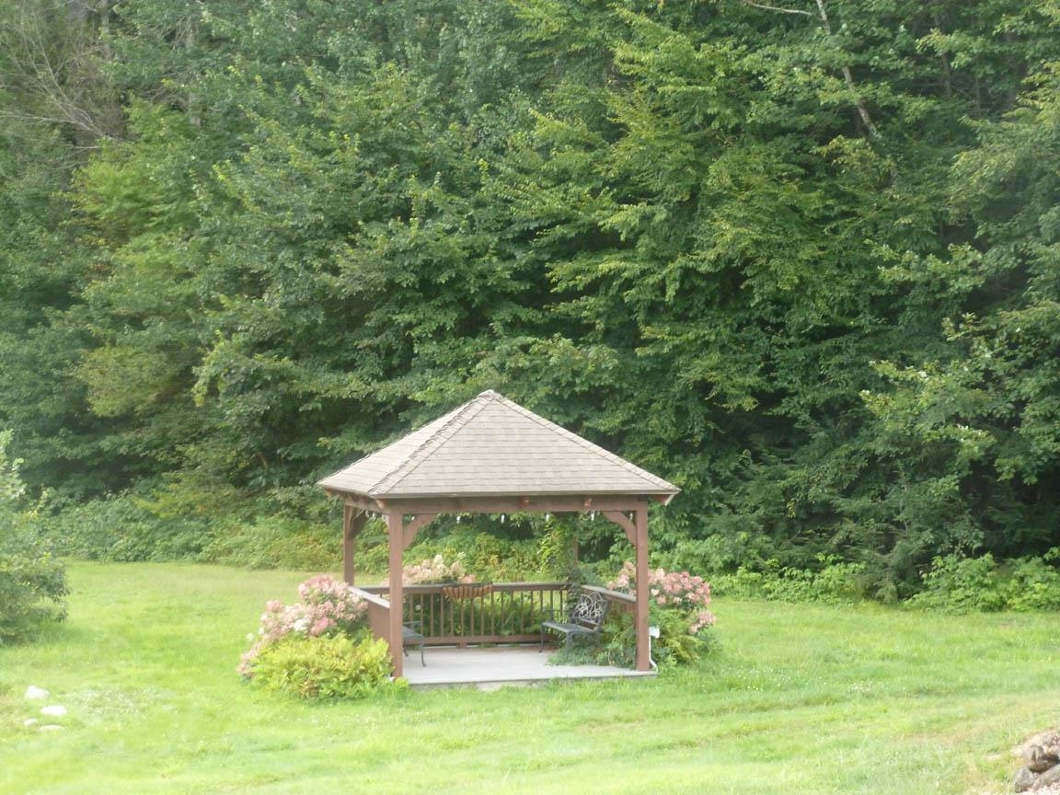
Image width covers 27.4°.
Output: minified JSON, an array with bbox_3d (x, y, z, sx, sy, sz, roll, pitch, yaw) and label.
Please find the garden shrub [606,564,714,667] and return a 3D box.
[{"bbox_3d":[1.763,2.992,29.440,1.424,1.376,1.376,0,-1,0],"label":"garden shrub"}]

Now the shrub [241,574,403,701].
[{"bbox_3d":[-2.644,2.989,27.456,1.920,1.392,1.856,0,-1,0],"label":"shrub"}]

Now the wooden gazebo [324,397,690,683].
[{"bbox_3d":[-0.522,1.740,28.954,3.981,3.641,4.045,0,-1,-15],"label":"wooden gazebo"}]

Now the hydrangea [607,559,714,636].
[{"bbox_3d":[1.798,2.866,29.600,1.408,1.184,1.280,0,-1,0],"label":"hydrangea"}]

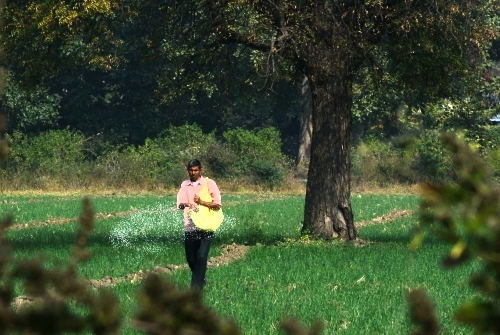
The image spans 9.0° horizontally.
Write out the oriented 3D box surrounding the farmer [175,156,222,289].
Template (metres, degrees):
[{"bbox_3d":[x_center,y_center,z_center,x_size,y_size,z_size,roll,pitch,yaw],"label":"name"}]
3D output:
[{"bbox_3d":[-0.614,0.723,38.700,0.560,1.670,0.450,0,0,14],"label":"farmer"}]

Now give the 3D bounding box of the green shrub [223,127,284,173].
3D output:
[{"bbox_3d":[0.126,-0.578,115.000,2.250,1.850,1.800,0,0,0],"label":"green shrub"}]

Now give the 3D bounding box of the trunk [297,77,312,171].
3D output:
[{"bbox_3d":[2.087,-1.647,122.000,0.580,3.800,0.550,0,0,0],"label":"trunk"}]

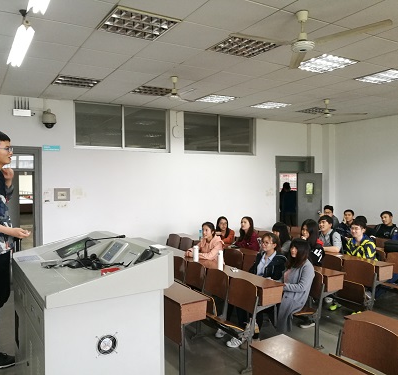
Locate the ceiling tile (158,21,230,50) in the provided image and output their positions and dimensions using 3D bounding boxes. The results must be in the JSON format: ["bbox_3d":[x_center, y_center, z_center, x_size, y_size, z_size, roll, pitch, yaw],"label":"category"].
[{"bbox_3d":[-0.036,-1.496,3.865,0.600,0.020,0.600,-1,1,-30],"label":"ceiling tile"}]

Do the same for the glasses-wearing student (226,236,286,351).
[{"bbox_3d":[0.653,1.112,4.355,0.760,1.170,0.480,-1,1,-34],"label":"glasses-wearing student"}]

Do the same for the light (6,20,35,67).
[{"bbox_3d":[-1.620,-1.257,3.523,0.140,0.080,1.230,-1,1,-30],"label":"light"}]

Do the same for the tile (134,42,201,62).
[{"bbox_3d":[-0.353,-1.542,4.440,0.600,0.020,0.600,-1,1,-31],"label":"tile"}]

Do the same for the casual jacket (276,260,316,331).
[{"bbox_3d":[1.016,1.193,4.403,0.480,0.800,0.420,-1,1,-31],"label":"casual jacket"}]

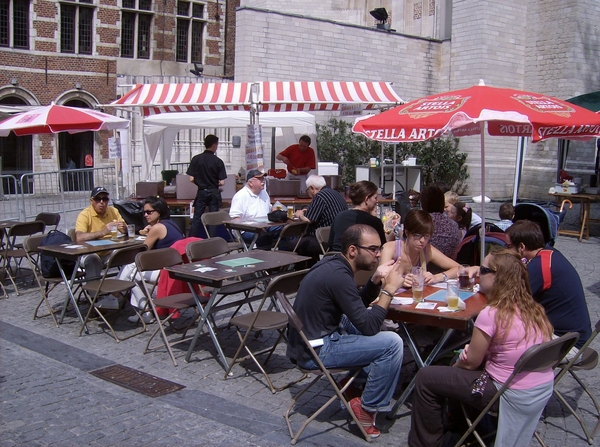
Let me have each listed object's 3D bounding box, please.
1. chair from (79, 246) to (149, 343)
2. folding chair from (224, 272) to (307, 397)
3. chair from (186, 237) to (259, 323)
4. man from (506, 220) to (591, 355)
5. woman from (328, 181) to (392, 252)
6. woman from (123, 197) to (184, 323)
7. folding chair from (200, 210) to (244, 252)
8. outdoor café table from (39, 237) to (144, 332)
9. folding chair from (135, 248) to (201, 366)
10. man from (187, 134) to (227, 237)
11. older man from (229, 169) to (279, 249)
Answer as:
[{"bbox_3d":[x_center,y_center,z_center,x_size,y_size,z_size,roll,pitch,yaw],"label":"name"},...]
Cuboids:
[{"bbox_3d":[-1.626,0.582,5.515,0.490,0.790,0.460,3,8,20],"label":"chair"},{"bbox_3d":[-0.212,0.722,4.423,0.490,0.800,0.460,5,9,35],"label":"folding chair"},{"bbox_3d":[-0.688,0.551,5.686,0.490,0.800,0.460,6,10,38],"label":"chair"},{"bbox_3d":[1.433,0.591,3.886,0.820,1.190,0.560,5,9,35],"label":"man"},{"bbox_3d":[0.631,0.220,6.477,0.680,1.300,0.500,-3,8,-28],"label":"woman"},{"bbox_3d":[-1.381,0.327,5.989,0.700,1.180,0.480,5,9,33],"label":"woman"},{"bbox_3d":[-0.972,0.281,7.948,0.490,0.790,0.460,5,9,33],"label":"folding chair"},{"bbox_3d":[-1.809,0.551,5.946,0.620,0.740,1.100,6,9,39],"label":"outdoor café table"},{"bbox_3d":[-0.967,0.652,4.994,0.490,0.790,0.460,6,9,40],"label":"folding chair"},{"bbox_3d":[-1.275,-0.308,8.529,0.540,1.810,0.320,2,7,12],"label":"man"},{"bbox_3d":[-0.500,-0.027,7.999,0.800,1.320,0.580,5,9,35],"label":"older man"}]

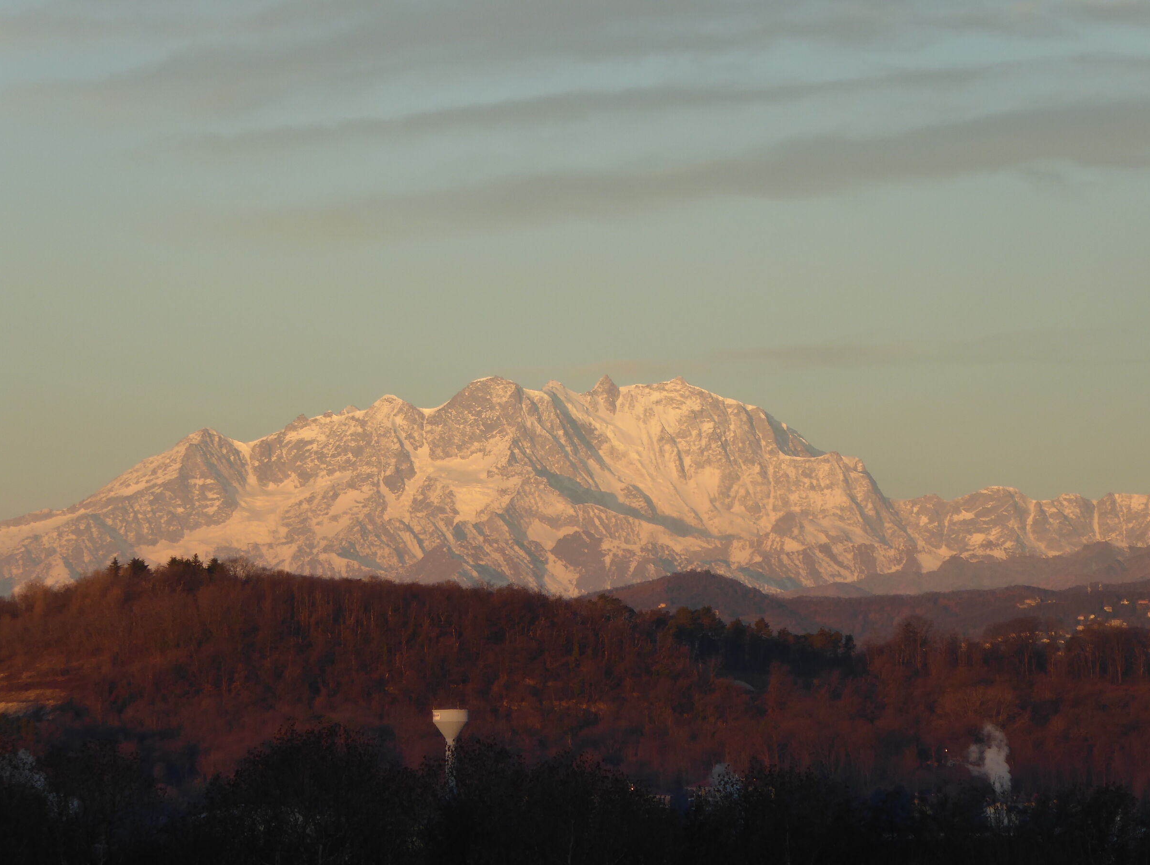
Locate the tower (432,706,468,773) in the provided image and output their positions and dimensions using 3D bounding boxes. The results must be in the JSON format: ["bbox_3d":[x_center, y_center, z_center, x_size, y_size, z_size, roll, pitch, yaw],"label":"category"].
[{"bbox_3d":[-33.028,90.284,2600.000,9.399,33.961,9.399,0,-2,0],"label":"tower"}]

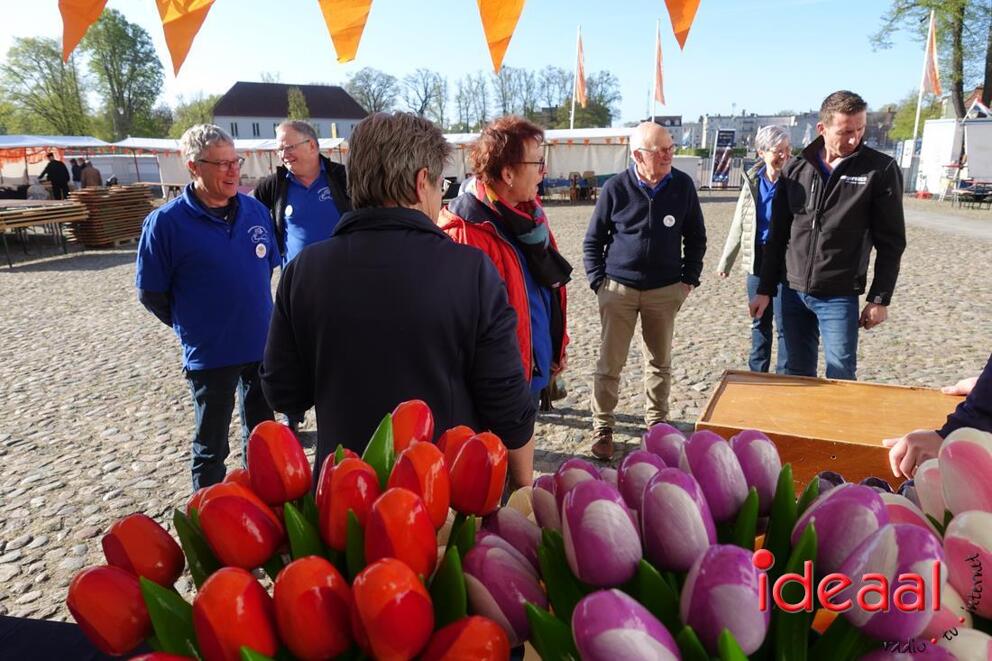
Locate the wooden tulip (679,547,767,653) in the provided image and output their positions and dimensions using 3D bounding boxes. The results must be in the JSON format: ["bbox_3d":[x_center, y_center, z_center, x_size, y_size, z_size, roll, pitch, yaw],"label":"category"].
[{"bbox_3d":[0.160,0.187,0.460,0.054,0.077,0.054,-4,-11,0],"label":"wooden tulip"}]

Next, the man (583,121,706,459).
[{"bbox_3d":[0.789,-0.199,3.491,0.620,1.722,0.380,2,15,7],"label":"man"}]

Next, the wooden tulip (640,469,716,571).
[{"bbox_3d":[0.146,0.150,0.525,0.054,0.077,0.054,-6,-5,0],"label":"wooden tulip"}]

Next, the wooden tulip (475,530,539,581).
[{"bbox_3d":[0.011,0.203,0.530,0.054,0.077,0.054,-24,-8,0],"label":"wooden tulip"}]

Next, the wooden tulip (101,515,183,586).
[{"bbox_3d":[-0.316,0.199,0.594,0.054,0.077,0.054,-28,11,0],"label":"wooden tulip"}]

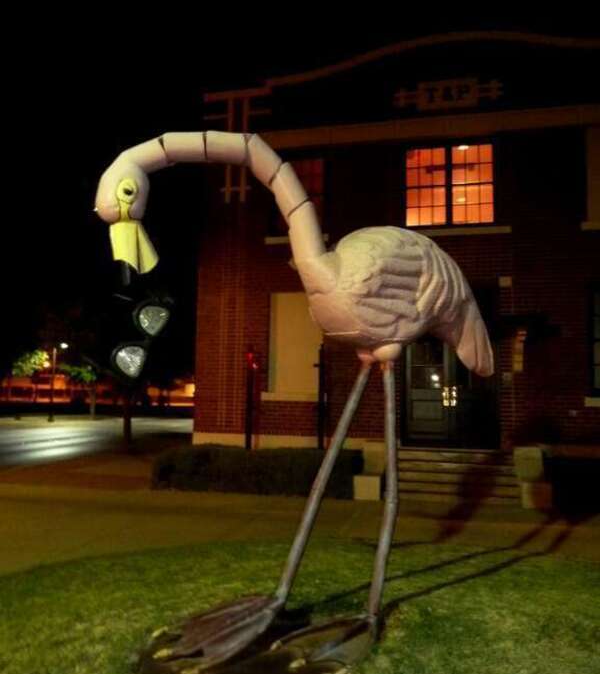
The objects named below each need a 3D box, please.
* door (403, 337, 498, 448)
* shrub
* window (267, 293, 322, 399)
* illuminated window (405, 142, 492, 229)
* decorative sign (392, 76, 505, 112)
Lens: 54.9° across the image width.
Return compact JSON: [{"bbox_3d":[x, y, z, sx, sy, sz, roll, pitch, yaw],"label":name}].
[{"bbox_3d":[2.740,0.896,10.565,1.689,2.150,0.150,0,-5,13],"label":"door"},{"bbox_3d":[-0.686,2.300,10.090,3.563,0.732,0.950,0,-5,13],"label":"shrub"},{"bbox_3d":[-0.099,0.134,11.014,1.008,1.993,0.150,0,-5,13],"label":"window"},{"bbox_3d":[2.748,-2.786,10.647,1.621,1.502,0.150,0,-5,13],"label":"illuminated window"},{"bbox_3d":[2.723,-4.488,10.693,1.985,0.560,0.120,0,-5,13],"label":"decorative sign"}]

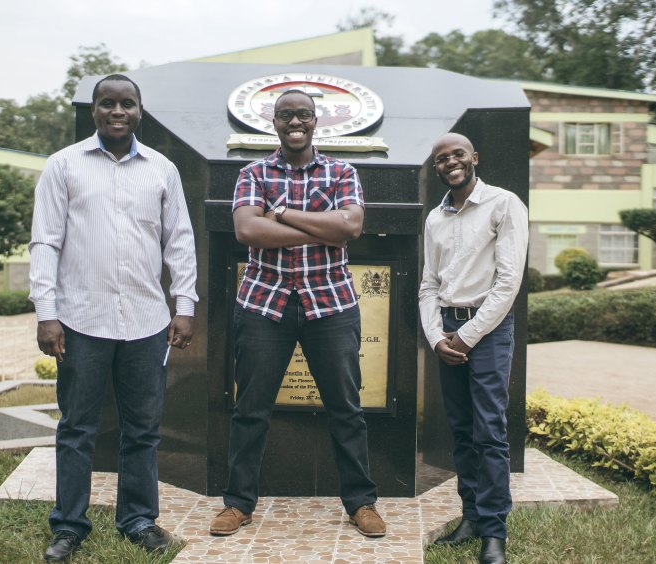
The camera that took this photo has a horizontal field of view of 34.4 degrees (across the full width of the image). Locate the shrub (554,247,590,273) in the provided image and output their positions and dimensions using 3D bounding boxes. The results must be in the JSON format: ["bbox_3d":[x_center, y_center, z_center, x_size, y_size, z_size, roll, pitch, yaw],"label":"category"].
[{"bbox_3d":[5.670,-0.369,24.511,0.924,0.901,0.900,0,3,0],"label":"shrub"}]

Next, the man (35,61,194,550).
[{"bbox_3d":[-0.826,0.119,4.079,0.646,1.821,0.420,0,3,-9],"label":"man"}]

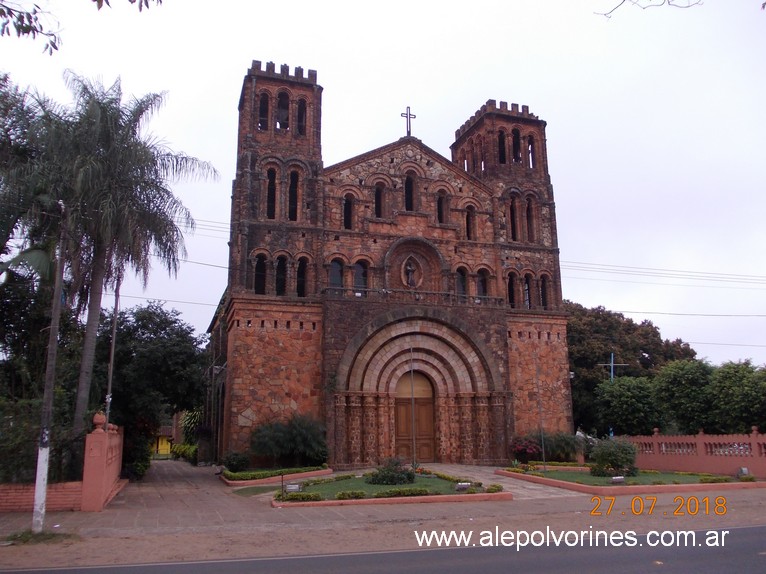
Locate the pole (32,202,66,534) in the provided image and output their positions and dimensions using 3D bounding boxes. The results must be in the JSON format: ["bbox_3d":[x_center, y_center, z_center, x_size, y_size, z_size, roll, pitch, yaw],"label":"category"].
[{"bbox_3d":[-5.705,1.242,10.623,0.200,5.623,0.200,2,-11,-18],"label":"pole"}]

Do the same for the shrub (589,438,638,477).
[{"bbox_3d":[7.108,5.262,19.263,1.500,1.120,1.450,-5,-14,19],"label":"shrub"}]

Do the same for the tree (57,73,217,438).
[{"bbox_3d":[-8.123,-0.196,19.064,5.100,12.401,5.100,5,-14,-23],"label":"tree"}]

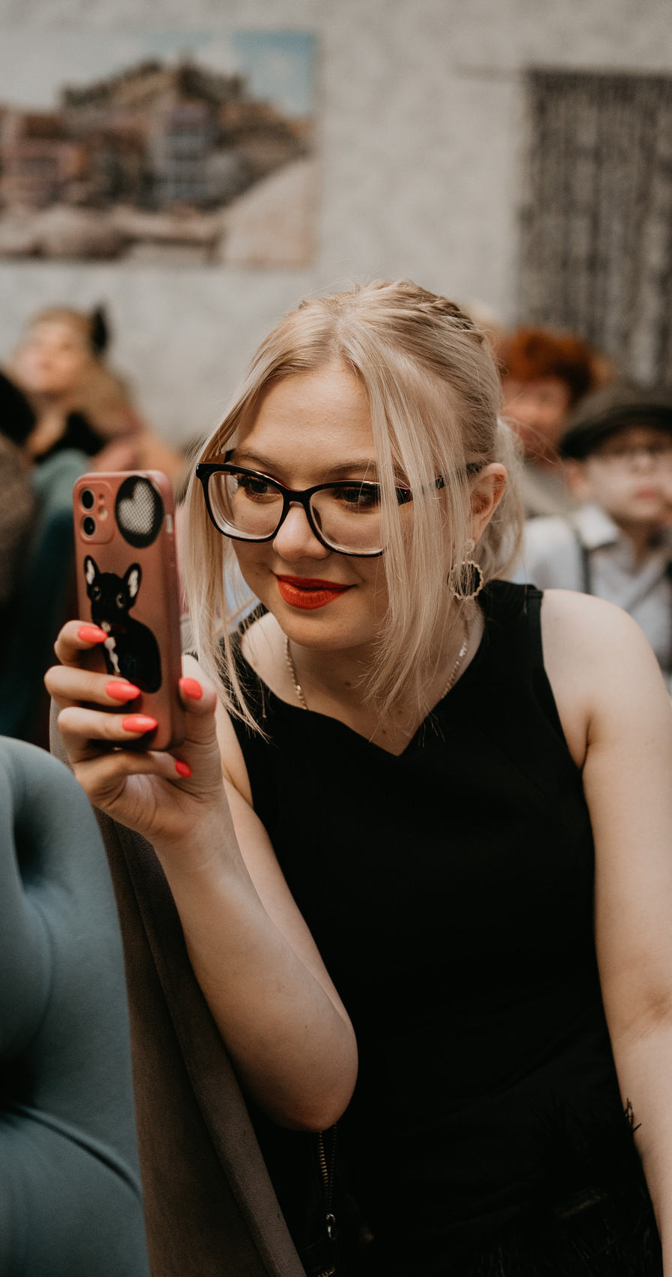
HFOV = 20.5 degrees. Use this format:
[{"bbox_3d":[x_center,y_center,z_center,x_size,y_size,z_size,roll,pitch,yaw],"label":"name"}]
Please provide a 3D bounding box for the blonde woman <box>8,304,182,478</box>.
[{"bbox_3d":[-0.617,-0.158,4.629,0.500,1.280,0.650,8,11,36],"label":"blonde woman"}]

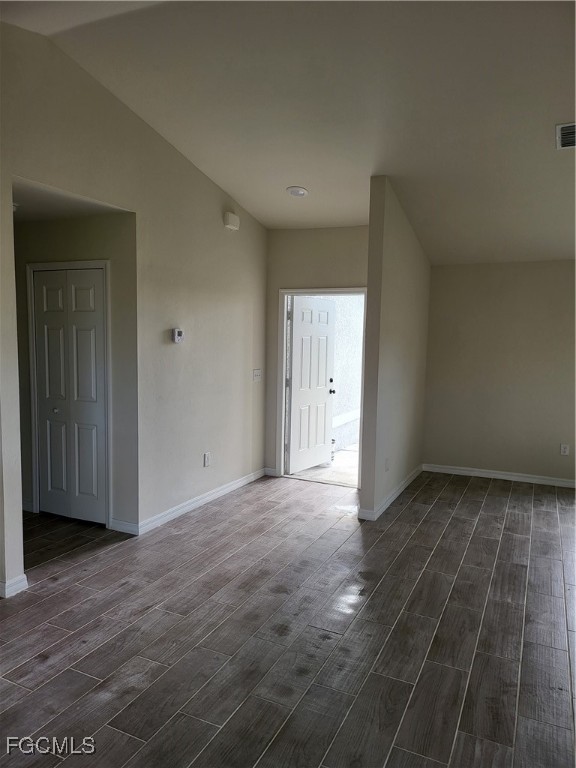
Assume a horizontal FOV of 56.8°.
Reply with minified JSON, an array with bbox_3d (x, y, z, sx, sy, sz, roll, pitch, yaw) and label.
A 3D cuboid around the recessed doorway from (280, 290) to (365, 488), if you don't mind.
[{"bbox_3d":[0.382,0.028,5.737,1.032,2.079,0.170,4,6,26],"label":"recessed doorway"}]

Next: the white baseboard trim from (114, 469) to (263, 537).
[{"bbox_3d":[-0.850,1.055,5.131,0.306,0.090,2.057,4,6,26],"label":"white baseboard trim"}]

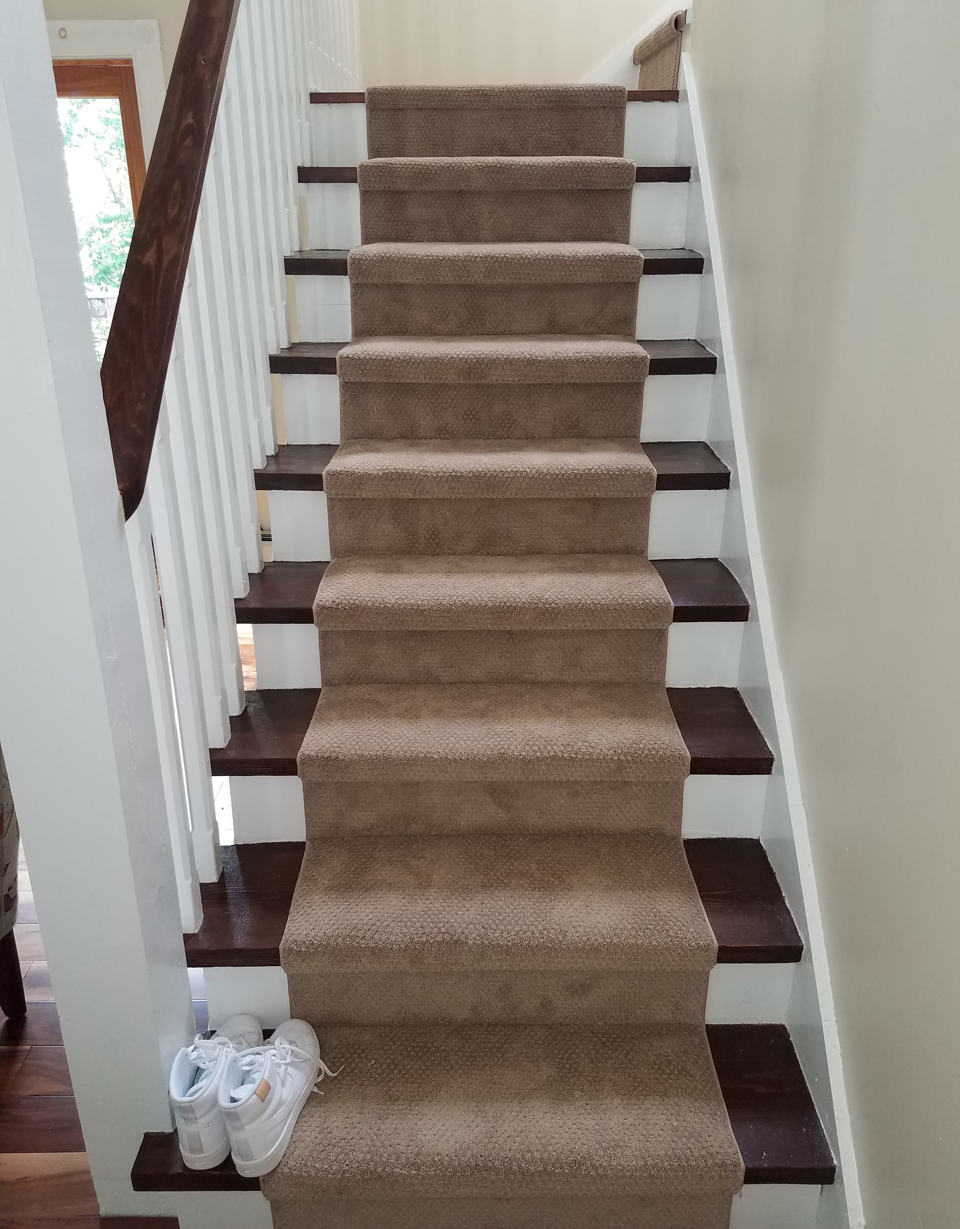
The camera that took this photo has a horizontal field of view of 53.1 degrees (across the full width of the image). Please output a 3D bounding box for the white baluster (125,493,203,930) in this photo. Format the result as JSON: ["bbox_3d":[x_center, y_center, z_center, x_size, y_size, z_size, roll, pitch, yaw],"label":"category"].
[{"bbox_3d":[-0.494,0.174,1.492,0.041,0.775,0.041,0,23,-1],"label":"white baluster"}]

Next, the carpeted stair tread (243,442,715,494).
[{"bbox_3d":[0.024,-0.334,2.138,1.015,0.040,0.275,0,24,0],"label":"carpeted stair tread"}]

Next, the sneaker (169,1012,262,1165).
[{"bbox_3d":[-0.415,0.715,1.535,0.098,0.152,0.263,1,23,3],"label":"sneaker"}]

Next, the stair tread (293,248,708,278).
[{"bbox_3d":[0.031,-0.866,2.363,0.975,0.036,0.263,0,23,1],"label":"stair tread"}]

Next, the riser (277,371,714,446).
[{"bbox_3d":[0.035,-0.467,2.166,0.960,0.158,0.019,0,23,1],"label":"riser"}]

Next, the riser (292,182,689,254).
[{"bbox_3d":[0.040,-1.062,2.581,1.027,0.167,0.020,0,23,-1],"label":"riser"}]

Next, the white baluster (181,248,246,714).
[{"bbox_3d":[-0.479,-0.207,1.712,0.034,0.871,0.034,0,24,0],"label":"white baluster"}]

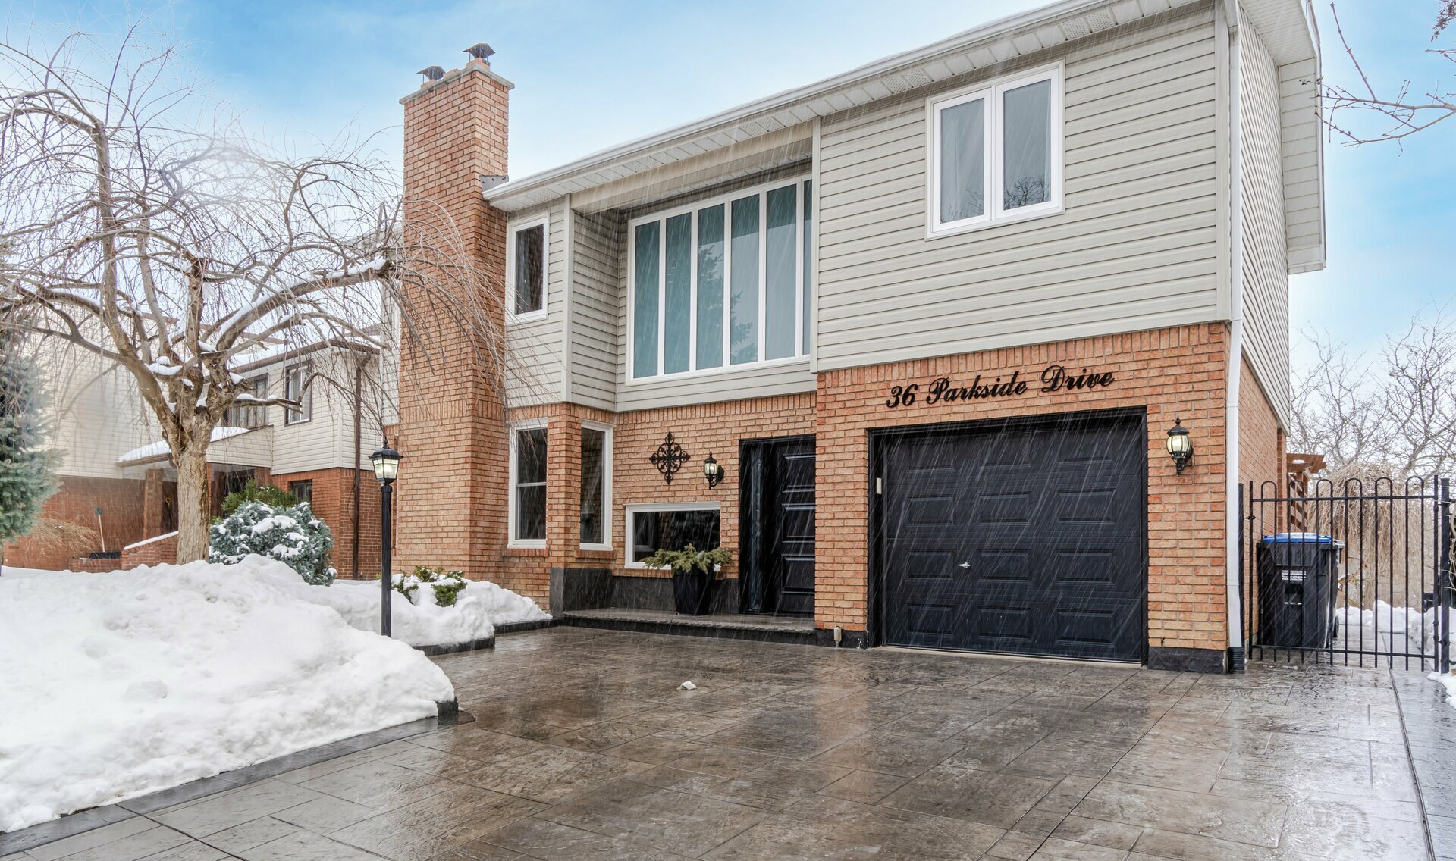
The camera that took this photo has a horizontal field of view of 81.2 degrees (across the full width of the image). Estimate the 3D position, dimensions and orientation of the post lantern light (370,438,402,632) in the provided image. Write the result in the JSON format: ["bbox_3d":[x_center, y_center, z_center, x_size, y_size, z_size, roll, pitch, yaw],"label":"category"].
[{"bbox_3d":[-2.858,0.994,7.100,0.215,1.820,0.215,-2,-3,35],"label":"post lantern light"}]

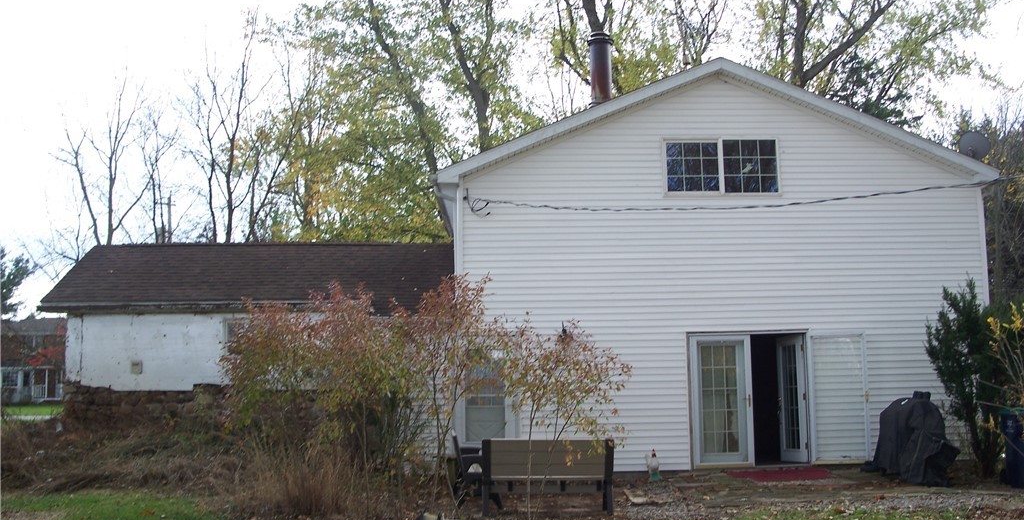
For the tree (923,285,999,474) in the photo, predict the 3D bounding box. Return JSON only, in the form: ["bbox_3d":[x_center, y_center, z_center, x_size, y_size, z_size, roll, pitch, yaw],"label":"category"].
[{"bbox_3d":[6.972,1.814,16.900,1.100,3.000,1.100,-1,-6,-2],"label":"tree"}]

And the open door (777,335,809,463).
[{"bbox_3d":[4.674,2.308,18.163,0.050,2.040,0.860,0,-6,-14],"label":"open door"}]

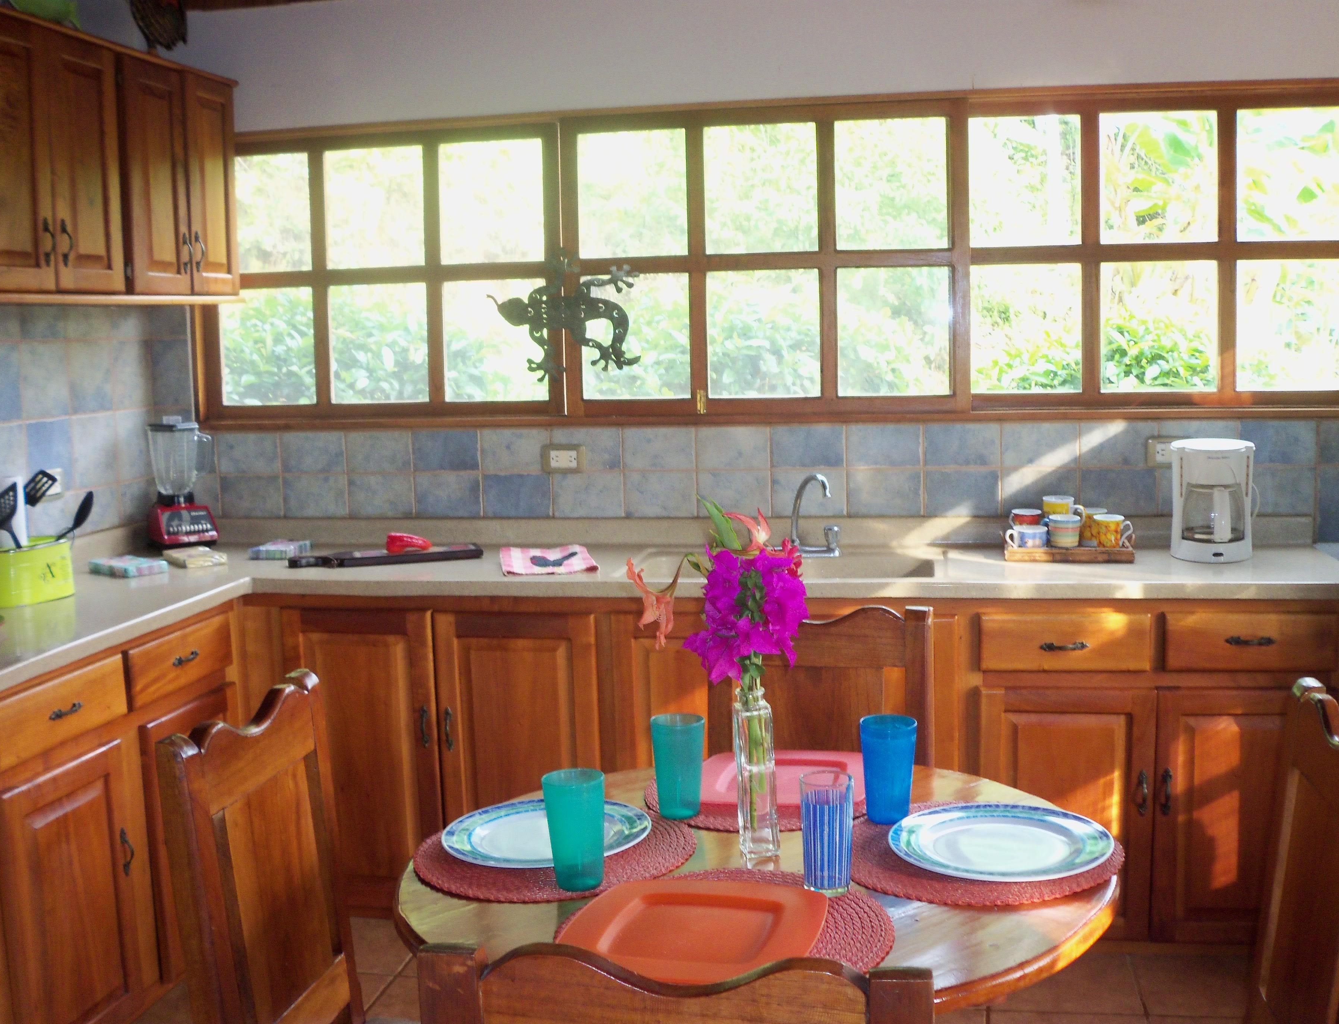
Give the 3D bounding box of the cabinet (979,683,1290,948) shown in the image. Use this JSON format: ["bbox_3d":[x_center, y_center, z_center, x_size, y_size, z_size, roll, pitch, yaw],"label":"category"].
[{"bbox_3d":[1.120,0.646,3.233,0.765,0.610,0.545,0,8,9],"label":"cabinet"}]

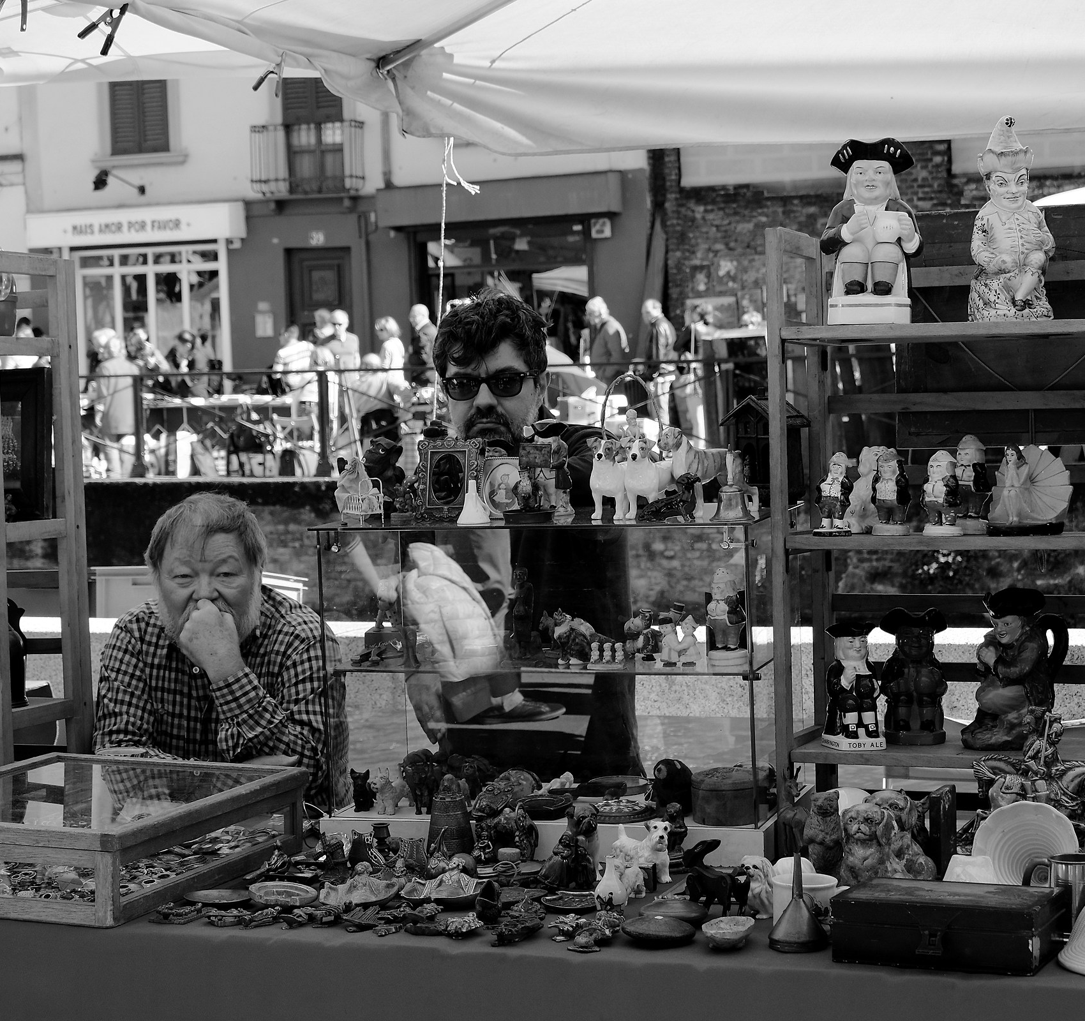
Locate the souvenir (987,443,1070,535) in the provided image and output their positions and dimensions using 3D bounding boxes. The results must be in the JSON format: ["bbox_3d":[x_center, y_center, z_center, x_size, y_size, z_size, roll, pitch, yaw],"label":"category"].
[{"bbox_3d":[0.715,-0.032,3.621,0.127,0.133,0.060,-1,2,16],"label":"souvenir"}]

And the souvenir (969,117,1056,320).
[{"bbox_3d":[0.684,-0.424,3.592,0.127,0.297,0.130,-1,3,7],"label":"souvenir"}]

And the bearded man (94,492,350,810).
[{"bbox_3d":[-0.498,0.605,3.900,0.490,1.270,0.720,-1,3,3],"label":"bearded man"}]

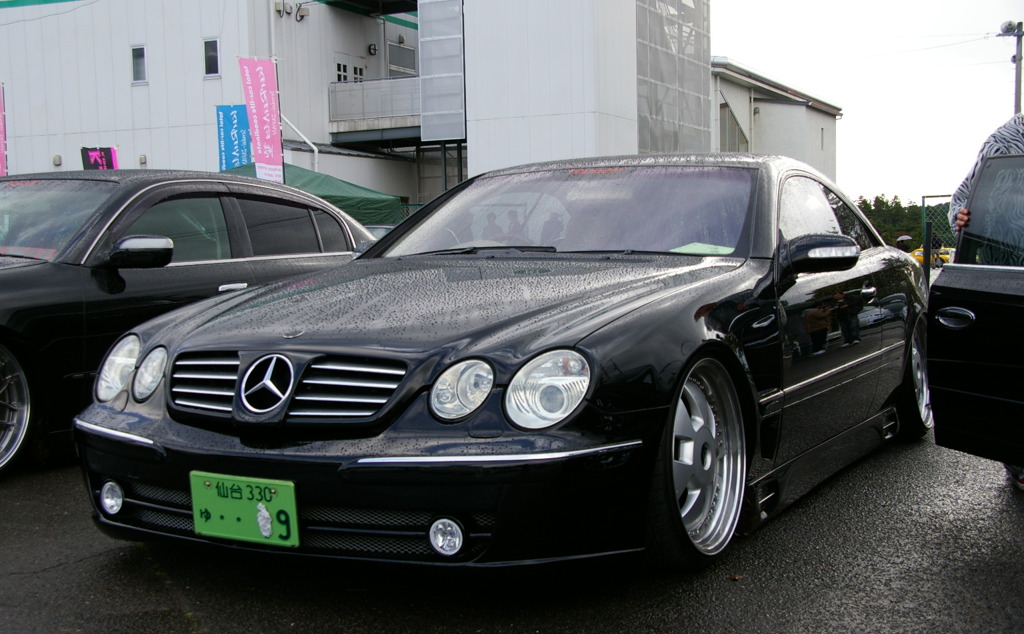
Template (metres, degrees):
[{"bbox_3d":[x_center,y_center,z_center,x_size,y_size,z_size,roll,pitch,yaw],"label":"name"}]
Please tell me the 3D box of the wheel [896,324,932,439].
[{"bbox_3d":[1.851,0.263,5.897,0.250,0.635,0.635,-4,0,29],"label":"wheel"}]

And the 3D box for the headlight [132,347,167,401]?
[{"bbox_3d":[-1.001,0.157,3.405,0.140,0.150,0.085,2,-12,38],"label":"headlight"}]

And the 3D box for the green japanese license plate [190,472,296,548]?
[{"bbox_3d":[-0.665,0.477,3.037,0.330,0.165,0.020,1,9,29],"label":"green japanese license plate"}]

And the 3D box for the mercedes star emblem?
[{"bbox_3d":[-0.614,0.167,3.059,0.156,0.158,0.030,1,-17,29],"label":"mercedes star emblem"}]

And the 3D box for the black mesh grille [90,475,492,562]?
[{"bbox_3d":[-0.633,0.503,3.108,1.300,0.125,0.130,1,3,29],"label":"black mesh grille"}]

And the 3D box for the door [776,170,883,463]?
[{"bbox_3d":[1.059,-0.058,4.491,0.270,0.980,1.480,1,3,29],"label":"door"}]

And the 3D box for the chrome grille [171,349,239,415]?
[{"bbox_3d":[-0.803,0.164,3.197,0.300,0.152,0.070,2,-10,38],"label":"chrome grille"}]

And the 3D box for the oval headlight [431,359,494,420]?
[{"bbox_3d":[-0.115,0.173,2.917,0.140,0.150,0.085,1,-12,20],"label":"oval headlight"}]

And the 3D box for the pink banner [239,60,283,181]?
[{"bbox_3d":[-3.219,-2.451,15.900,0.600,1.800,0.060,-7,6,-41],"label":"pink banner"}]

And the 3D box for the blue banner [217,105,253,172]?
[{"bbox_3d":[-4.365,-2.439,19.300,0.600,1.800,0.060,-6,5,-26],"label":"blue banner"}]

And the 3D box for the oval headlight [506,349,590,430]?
[{"bbox_3d":[0.087,0.171,2.915,0.195,0.185,0.160,0,3,23],"label":"oval headlight"}]

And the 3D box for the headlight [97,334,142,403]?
[{"bbox_3d":[-1.164,0.152,3.620,0.195,0.185,0.160,1,4,36],"label":"headlight"}]

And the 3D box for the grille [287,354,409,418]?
[{"bbox_3d":[-0.396,0.172,2.973,0.300,0.152,0.070,1,-10,20],"label":"grille"}]

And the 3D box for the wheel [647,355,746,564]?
[{"bbox_3d":[0.456,0.396,3.481,0.250,0.645,0.645,-3,1,31],"label":"wheel"}]

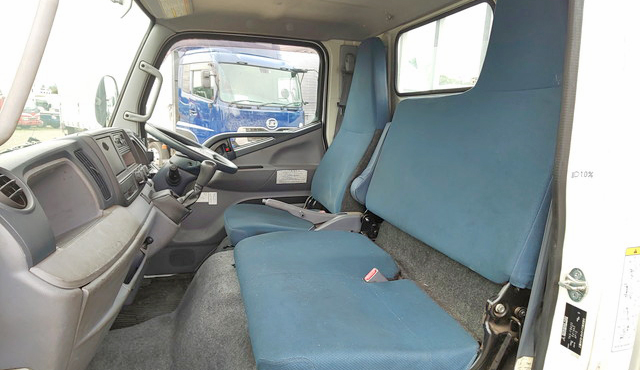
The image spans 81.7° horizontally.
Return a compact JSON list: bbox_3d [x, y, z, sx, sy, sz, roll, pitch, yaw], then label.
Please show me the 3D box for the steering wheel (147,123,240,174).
[{"bbox_3d":[-0.539,-0.136,1.555,0.405,0.085,0.405,28,2,-20],"label":"steering wheel"}]

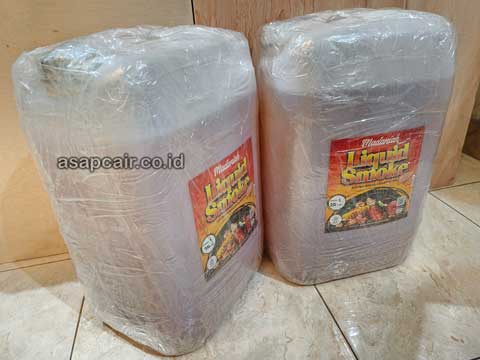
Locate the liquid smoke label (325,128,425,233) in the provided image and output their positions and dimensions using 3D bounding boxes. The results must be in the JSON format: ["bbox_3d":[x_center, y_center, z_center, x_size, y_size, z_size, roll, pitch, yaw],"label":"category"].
[{"bbox_3d":[0.214,0.004,0.512,0.155,0.166,0.008,-9,28,-9],"label":"liquid smoke label"}]

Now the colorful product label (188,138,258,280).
[{"bbox_3d":[-0.015,0.041,0.482,0.008,0.166,0.155,13,32,29],"label":"colorful product label"}]

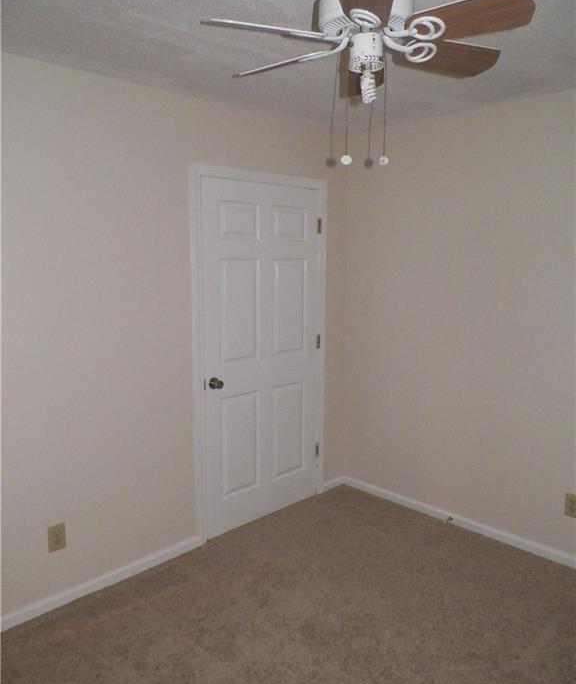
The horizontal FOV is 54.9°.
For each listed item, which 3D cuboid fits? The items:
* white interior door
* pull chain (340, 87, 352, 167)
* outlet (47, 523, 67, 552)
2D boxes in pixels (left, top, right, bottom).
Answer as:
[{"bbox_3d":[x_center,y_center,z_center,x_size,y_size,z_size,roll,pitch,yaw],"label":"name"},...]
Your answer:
[{"bbox_3d":[-0.130,0.087,3.354,0.950,2.060,0.060,-8,11,-44],"label":"white interior door"},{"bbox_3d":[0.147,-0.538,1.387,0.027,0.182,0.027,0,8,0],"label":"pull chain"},{"bbox_3d":[-1.058,0.901,2.548,0.070,0.115,0.008,-8,11,-44],"label":"outlet"}]

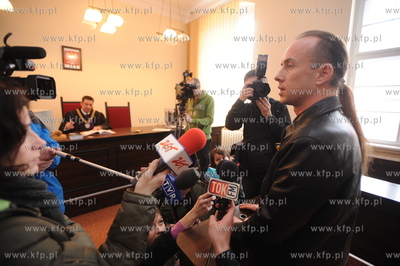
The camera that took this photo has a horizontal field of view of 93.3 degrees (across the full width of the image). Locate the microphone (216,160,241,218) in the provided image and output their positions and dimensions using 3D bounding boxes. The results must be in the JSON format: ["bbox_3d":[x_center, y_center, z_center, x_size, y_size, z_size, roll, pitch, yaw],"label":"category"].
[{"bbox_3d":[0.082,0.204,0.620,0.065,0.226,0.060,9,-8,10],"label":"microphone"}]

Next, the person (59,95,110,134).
[{"bbox_3d":[-1.790,0.070,3.021,0.680,1.300,0.750,-6,11,-35],"label":"person"}]

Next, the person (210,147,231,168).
[{"bbox_3d":[0.198,0.642,1.878,0.500,1.000,0.650,-1,9,-12],"label":"person"}]

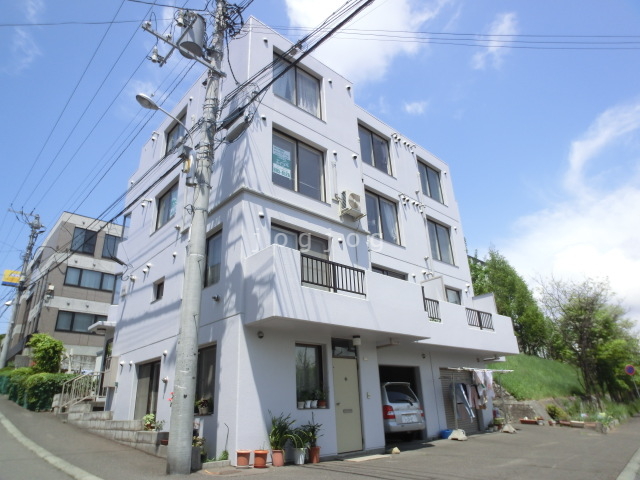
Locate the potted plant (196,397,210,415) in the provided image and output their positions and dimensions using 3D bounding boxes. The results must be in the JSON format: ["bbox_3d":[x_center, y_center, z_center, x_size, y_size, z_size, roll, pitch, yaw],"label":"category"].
[{"bbox_3d":[-2.435,3.477,8.131,0.245,0.347,0.258,17,-29,-40],"label":"potted plant"}]

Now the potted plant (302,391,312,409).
[{"bbox_3d":[-0.252,3.267,7.950,0.180,0.330,0.180,18,-32,-37],"label":"potted plant"}]

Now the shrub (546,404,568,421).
[{"bbox_3d":[8.942,6.530,14.592,0.750,0.650,0.700,18,-32,-37],"label":"shrub"}]

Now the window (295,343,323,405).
[{"bbox_3d":[-0.281,2.933,8.327,0.850,1.270,0.120,18,-32,-37],"label":"window"}]

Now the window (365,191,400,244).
[{"bbox_3d":[2.060,-0.718,12.967,1.825,1.640,0.120,17,-29,-40],"label":"window"}]

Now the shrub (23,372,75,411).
[{"bbox_3d":[-12.620,7.123,18.142,1.496,1.632,1.632,17,-29,-40],"label":"shrub"}]

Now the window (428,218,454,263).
[{"bbox_3d":[4.771,0.152,15.533,1.740,1.820,0.140,18,-32,-37],"label":"window"}]

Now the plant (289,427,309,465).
[{"bbox_3d":[-0.394,3.966,7.479,0.313,0.639,0.313,17,-29,-40],"label":"plant"}]

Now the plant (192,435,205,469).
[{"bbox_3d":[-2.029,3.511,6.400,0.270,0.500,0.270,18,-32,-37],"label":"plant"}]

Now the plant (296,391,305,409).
[{"bbox_3d":[-0.409,3.394,8.259,0.170,0.354,0.170,-2,-22,-1],"label":"plant"}]

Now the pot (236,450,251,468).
[{"bbox_3d":[-1.265,3.646,6.450,0.225,0.255,0.225,-2,-25,-1],"label":"pot"}]

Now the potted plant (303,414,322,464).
[{"bbox_3d":[-0.139,3.668,7.200,0.360,0.810,0.360,-2,-25,-1],"label":"potted plant"}]

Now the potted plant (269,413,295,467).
[{"bbox_3d":[-0.733,3.727,7.304,0.394,0.911,0.367,17,-29,-40],"label":"potted plant"}]

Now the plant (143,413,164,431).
[{"bbox_3d":[-3.544,3.902,8.329,0.313,0.347,0.394,17,-29,-40],"label":"plant"}]

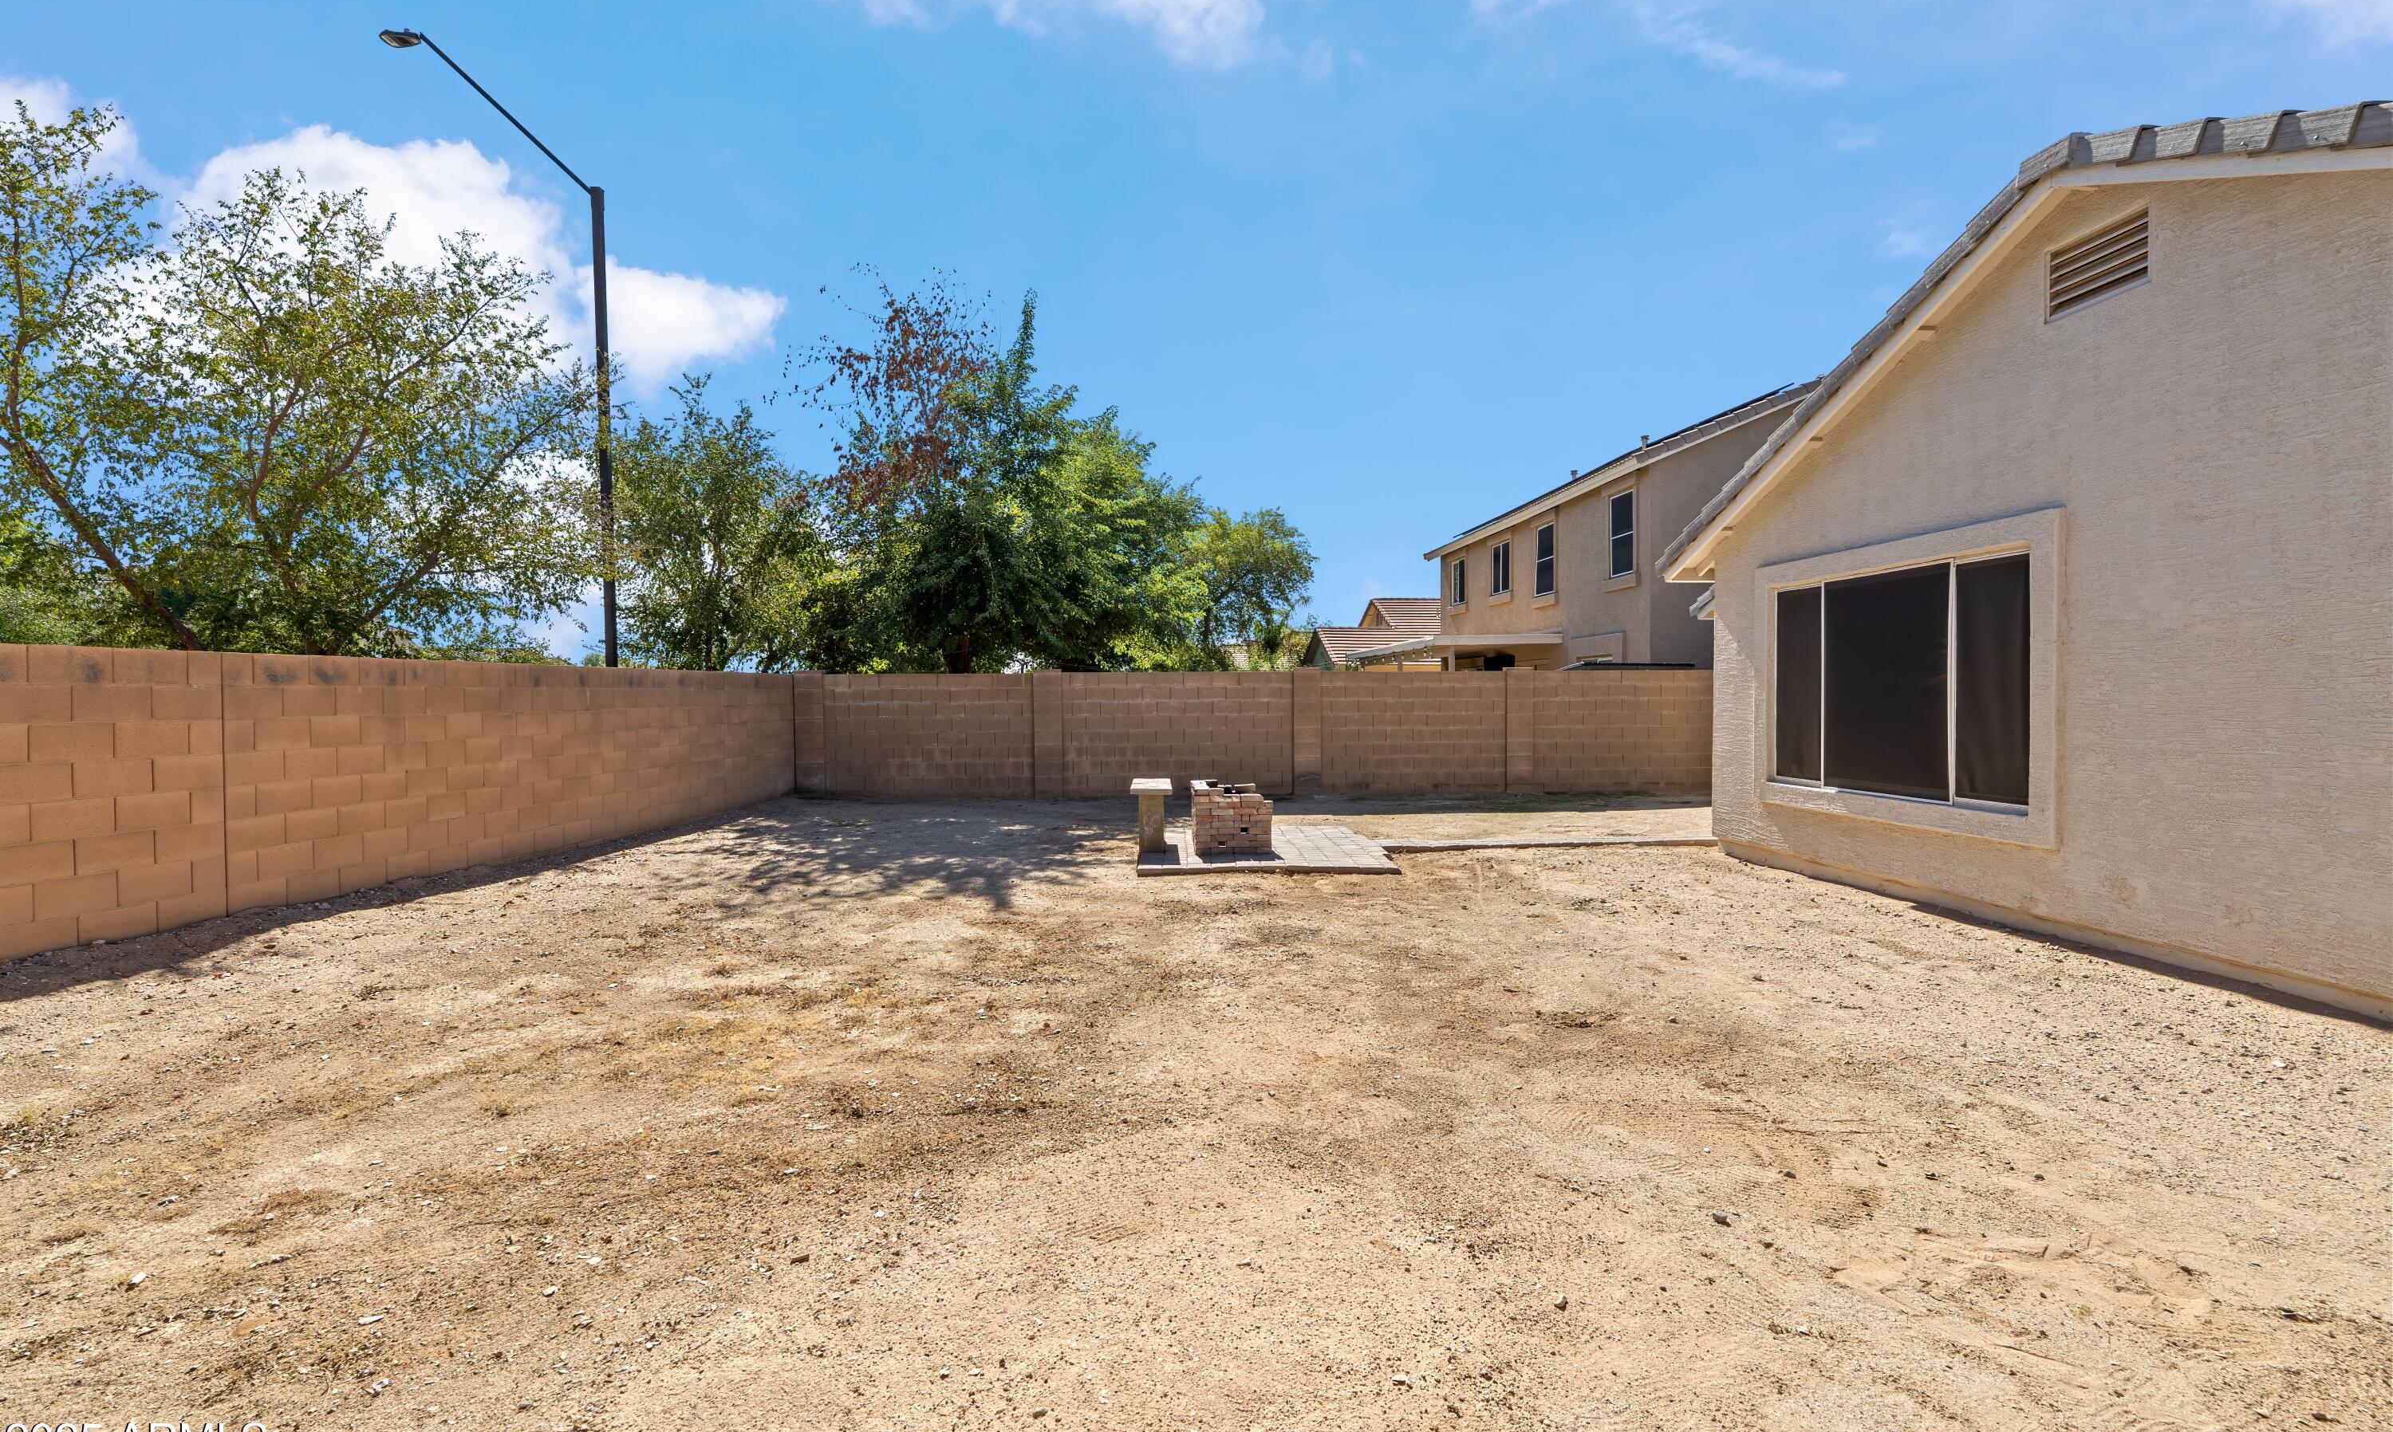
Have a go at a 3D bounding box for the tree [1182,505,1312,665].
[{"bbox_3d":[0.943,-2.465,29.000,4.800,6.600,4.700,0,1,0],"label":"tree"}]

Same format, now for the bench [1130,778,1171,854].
[{"bbox_3d":[-0.415,0.943,10.050,0.380,0.575,1.200,0,1,-2],"label":"bench"}]

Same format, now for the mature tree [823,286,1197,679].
[{"bbox_3d":[-2.897,-2.731,16.900,5.900,7.700,5.700,0,1,0],"label":"mature tree"}]

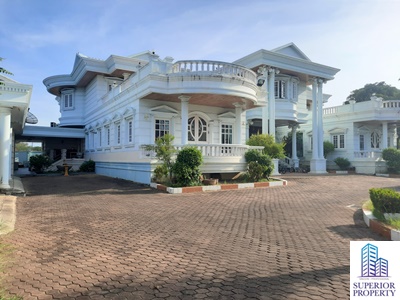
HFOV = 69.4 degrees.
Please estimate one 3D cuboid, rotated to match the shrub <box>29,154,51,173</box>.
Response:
[{"bbox_3d":[-15.895,1.341,28.700,2.150,1.800,2.050,1,-2,-31],"label":"shrub"}]

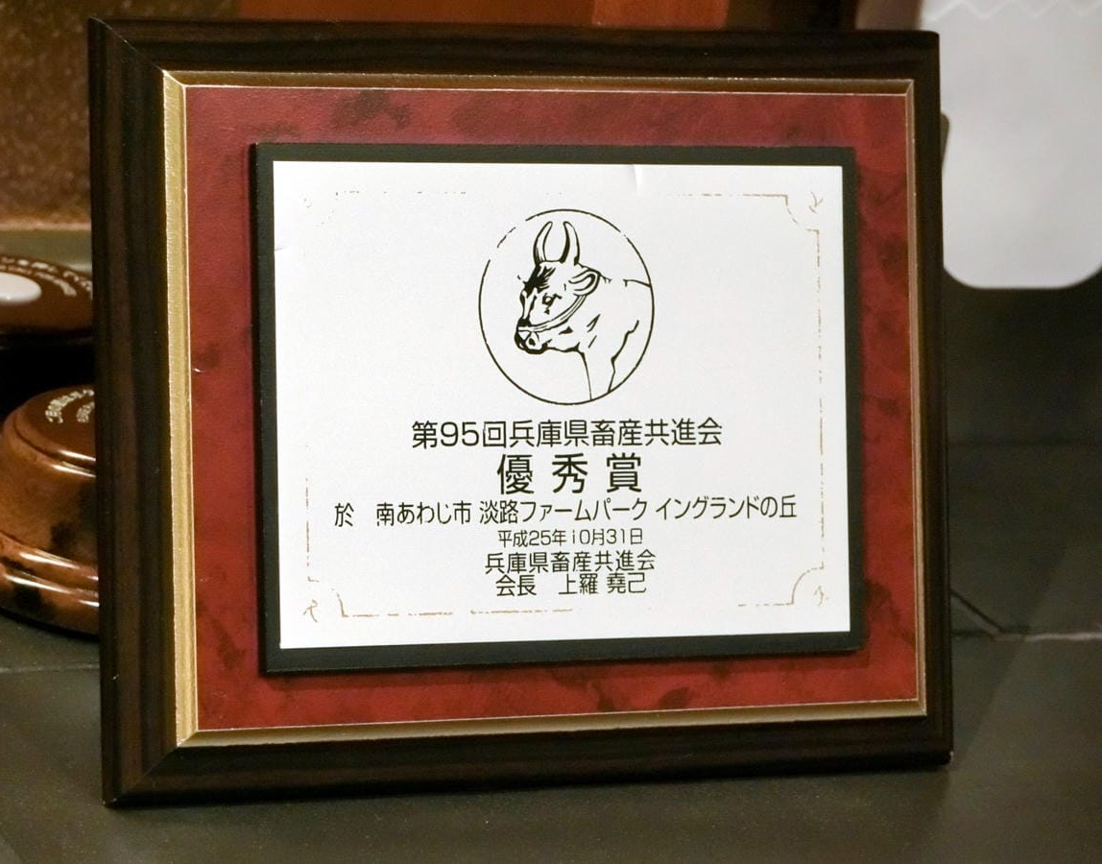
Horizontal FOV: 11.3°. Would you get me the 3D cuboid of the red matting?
[{"bbox_3d":[0.003,-0.008,1.577,0.225,0.177,0.008,-1,0,-25],"label":"red matting"}]

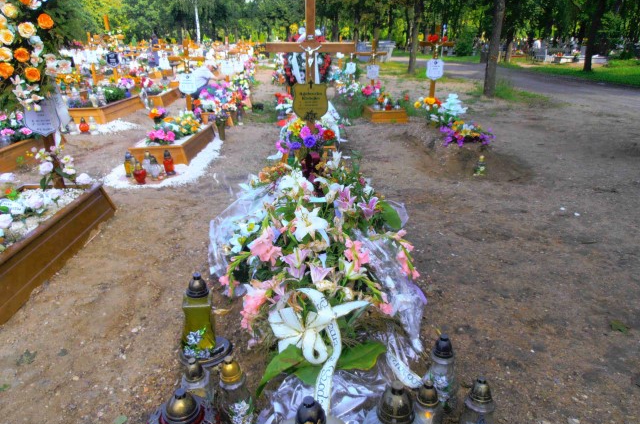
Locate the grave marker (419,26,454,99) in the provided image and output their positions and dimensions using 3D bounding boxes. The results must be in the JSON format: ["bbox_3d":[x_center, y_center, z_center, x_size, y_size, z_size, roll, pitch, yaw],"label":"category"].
[{"bbox_3d":[1.940,-2.380,7.390,0.600,1.340,0.090,0,21,0],"label":"grave marker"}]

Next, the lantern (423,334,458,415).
[{"bbox_3d":[0.504,0.669,1.865,0.132,0.346,0.132,0,22,0],"label":"lantern"}]

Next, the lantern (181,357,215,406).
[{"bbox_3d":[-0.498,0.723,1.794,0.134,0.307,0.134,0,22,0],"label":"lantern"}]

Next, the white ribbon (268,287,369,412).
[{"bbox_3d":[-0.002,0.562,1.892,0.420,0.370,0.340,0,21,0],"label":"white ribbon"}]

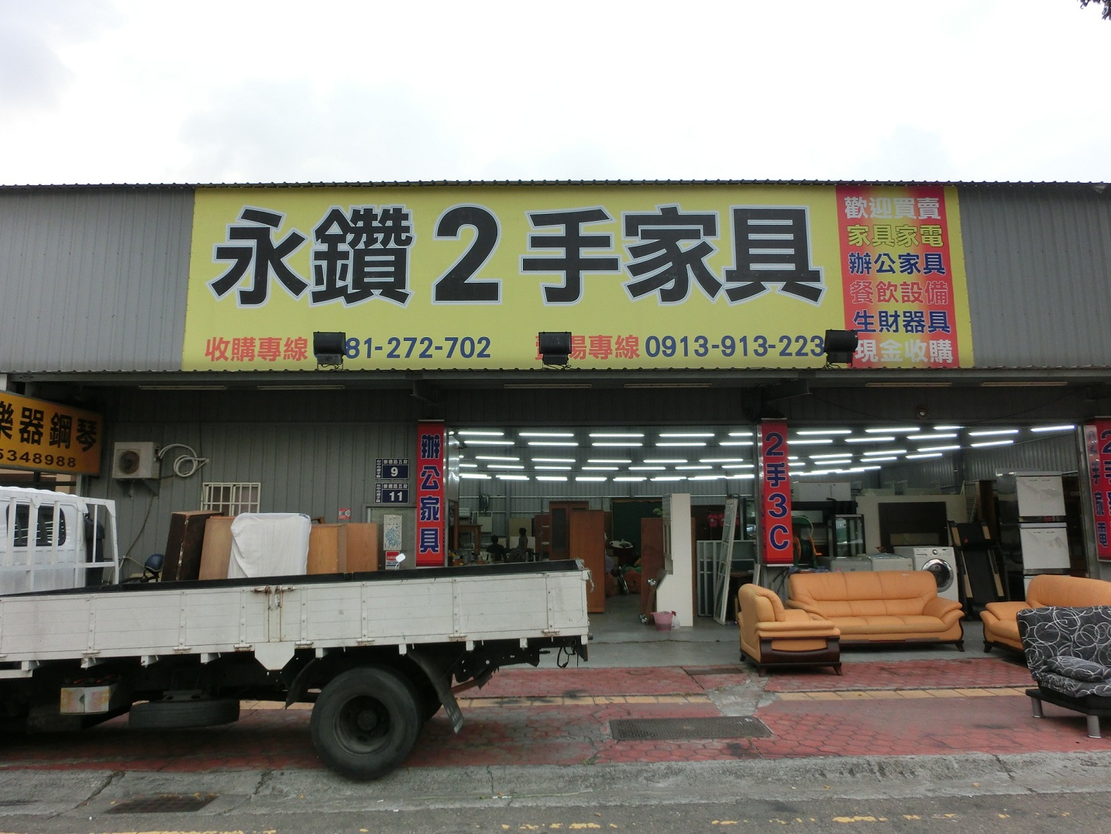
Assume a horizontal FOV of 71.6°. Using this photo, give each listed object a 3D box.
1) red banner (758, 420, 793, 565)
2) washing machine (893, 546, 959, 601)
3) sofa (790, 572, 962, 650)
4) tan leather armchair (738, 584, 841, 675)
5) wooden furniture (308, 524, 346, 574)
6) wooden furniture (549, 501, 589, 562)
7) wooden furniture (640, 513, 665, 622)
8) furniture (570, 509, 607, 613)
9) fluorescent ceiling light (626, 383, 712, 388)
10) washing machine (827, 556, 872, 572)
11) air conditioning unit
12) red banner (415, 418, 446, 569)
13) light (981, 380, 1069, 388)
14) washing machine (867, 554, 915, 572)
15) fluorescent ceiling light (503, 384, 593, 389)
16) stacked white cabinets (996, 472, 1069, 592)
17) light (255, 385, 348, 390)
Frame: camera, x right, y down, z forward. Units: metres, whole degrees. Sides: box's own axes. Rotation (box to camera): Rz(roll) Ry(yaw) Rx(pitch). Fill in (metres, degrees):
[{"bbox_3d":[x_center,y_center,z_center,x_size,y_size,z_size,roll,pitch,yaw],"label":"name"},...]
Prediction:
[{"bbox_3d":[3.163,1.080,11.103,0.371,2.073,0.270,0,-9,0],"label":"red banner"},{"bbox_3d":[5.930,2.530,12.295,0.625,0.890,0.680,0,-9,-3],"label":"washing machine"},{"bbox_3d":[4.165,2.539,10.147,2.040,0.960,0.900,-1,-9,3],"label":"sofa"},{"bbox_3d":[2.450,2.264,8.395,0.900,0.910,0.990,0,-8,-2],"label":"tan leather armchair"},{"bbox_3d":[-2.856,2.138,9.391,0.456,1.593,0.420,0,-9,0],"label":"wooden furniture"},{"bbox_3d":[0.273,2.670,15.191,0.765,1.997,0.420,0,-9,-1],"label":"wooden furniture"},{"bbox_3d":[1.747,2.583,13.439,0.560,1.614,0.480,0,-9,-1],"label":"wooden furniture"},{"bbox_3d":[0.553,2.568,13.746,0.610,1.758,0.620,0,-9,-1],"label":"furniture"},{"bbox_3d":[1.587,-0.445,10.885,1.240,0.055,0.100,0,-9,0],"label":"fluorescent ceiling light"},{"bbox_3d":[4.170,2.523,11.084,0.584,0.976,0.580,0,-9,-1],"label":"washing machine"},{"bbox_3d":[-5.996,0.632,11.048,0.570,0.507,0.230,0,-9,0],"label":"air conditioning unit"},{"bbox_3d":[-1.828,1.129,11.305,0.389,2.114,0.270,0,-9,-1],"label":"red banner"},{"bbox_3d":[6.628,-0.466,10.888,1.240,0.055,0.100,0,-9,0],"label":"light"},{"bbox_3d":[4.756,2.501,11.101,0.580,1.015,0.580,0,-9,-1],"label":"washing machine"},{"bbox_3d":[-0.109,-0.437,10.884,1.240,0.055,0.100,0,-9,0],"label":"fluorescent ceiling light"},{"bbox_3d":[7.207,2.005,11.626,0.710,2.360,0.520,0,-8,-4],"label":"stacked white cabinets"},{"bbox_3d":[-3.550,-0.413,10.758,1.221,0.060,0.090,0,-9,-1],"label":"light"}]

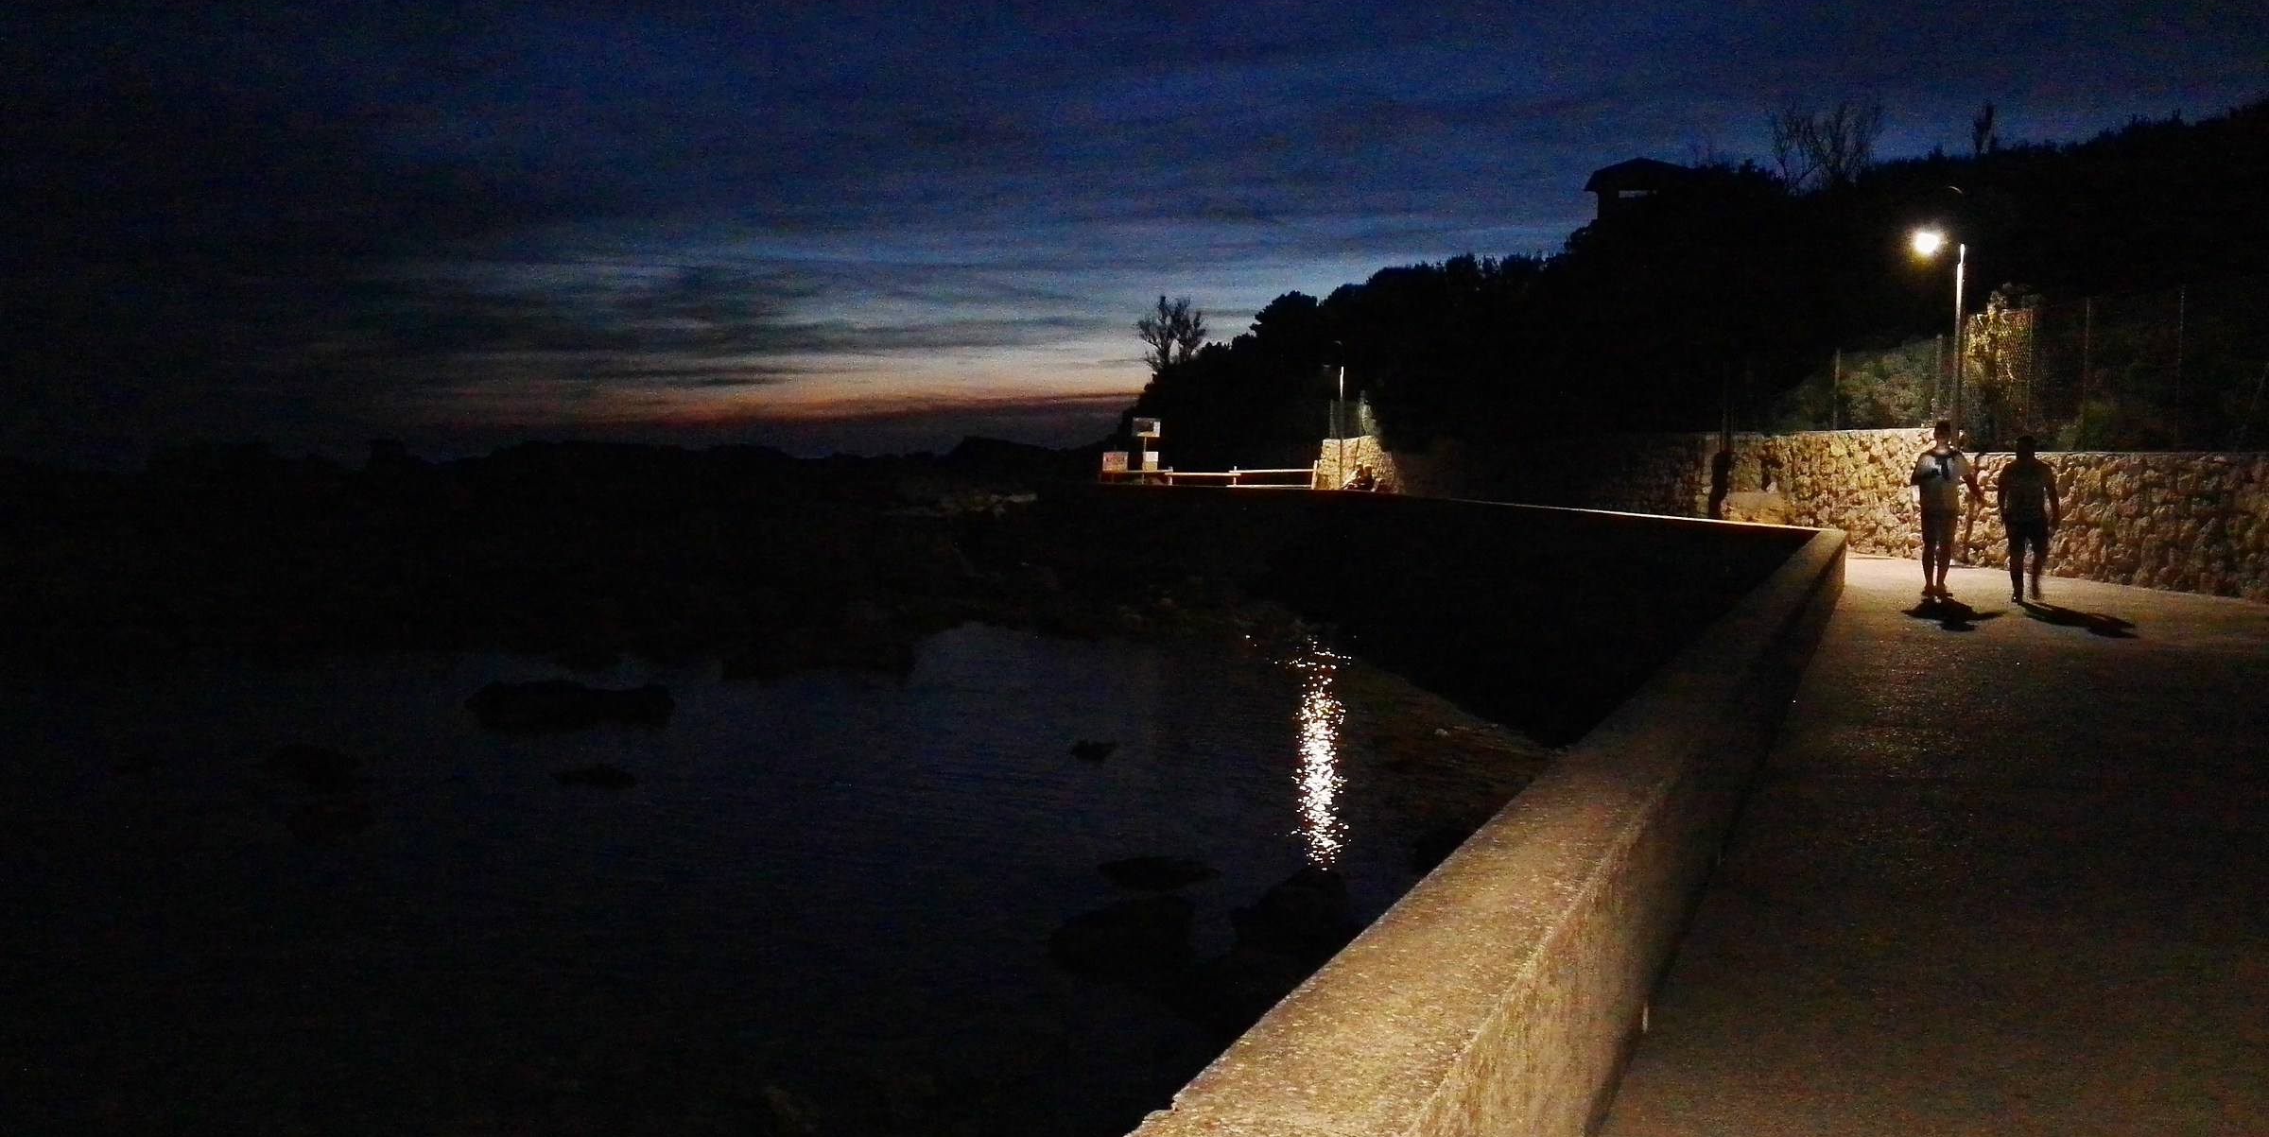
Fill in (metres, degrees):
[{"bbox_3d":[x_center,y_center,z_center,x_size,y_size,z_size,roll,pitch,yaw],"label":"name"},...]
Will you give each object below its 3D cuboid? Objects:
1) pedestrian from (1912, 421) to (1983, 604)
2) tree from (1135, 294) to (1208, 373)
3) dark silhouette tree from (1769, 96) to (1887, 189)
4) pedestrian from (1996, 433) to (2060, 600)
[{"bbox_3d":[8.338,-0.617,18.832,0.690,1.795,0.480,2,4,23],"label":"pedestrian"},{"bbox_3d":[1.623,-10.164,80.000,3.100,3.500,2.800,0,4,0],"label":"tree"},{"bbox_3d":[20.778,-12.754,55.000,3.500,2.900,3.000,2,4,17],"label":"dark silhouette tree"},{"bbox_3d":[9.027,-0.514,18.453,0.610,1.650,0.450,2,4,23],"label":"pedestrian"}]

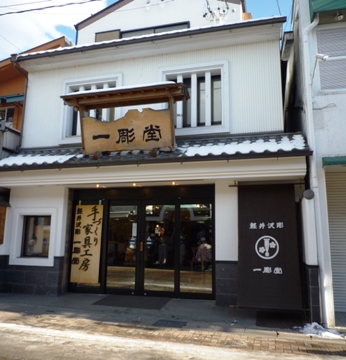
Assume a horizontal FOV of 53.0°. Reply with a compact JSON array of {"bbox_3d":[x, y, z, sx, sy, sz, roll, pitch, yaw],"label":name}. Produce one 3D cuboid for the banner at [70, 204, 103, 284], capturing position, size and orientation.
[{"bbox_3d":[-2.192,1.630,8.872,0.774,1.960,0.049,-2,-10,16],"label":"banner"}]

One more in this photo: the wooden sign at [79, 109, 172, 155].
[{"bbox_3d":[-1.009,-1.024,7.402,2.009,0.902,0.088,-2,4,16],"label":"wooden sign"}]

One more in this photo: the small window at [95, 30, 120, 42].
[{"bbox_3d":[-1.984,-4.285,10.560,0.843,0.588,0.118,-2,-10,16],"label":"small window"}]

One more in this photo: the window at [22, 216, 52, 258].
[{"bbox_3d":[-3.430,1.376,8.628,0.882,1.068,0.127,-2,-10,16],"label":"window"}]

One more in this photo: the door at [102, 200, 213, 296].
[{"bbox_3d":[-0.344,1.618,8.418,2.764,2.332,0.118,-2,-10,16],"label":"door"}]

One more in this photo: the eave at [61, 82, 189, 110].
[{"bbox_3d":[-1.042,-1.689,7.407,2.715,0.412,0.706,-2,-10,16],"label":"eave"}]

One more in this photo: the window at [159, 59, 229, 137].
[{"bbox_3d":[0.474,-1.887,8.121,1.695,1.725,0.176,-2,-10,16],"label":"window"}]

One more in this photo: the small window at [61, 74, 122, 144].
[{"bbox_3d":[-2.081,-1.795,8.837,1.686,1.705,0.176,-2,-10,16],"label":"small window"}]

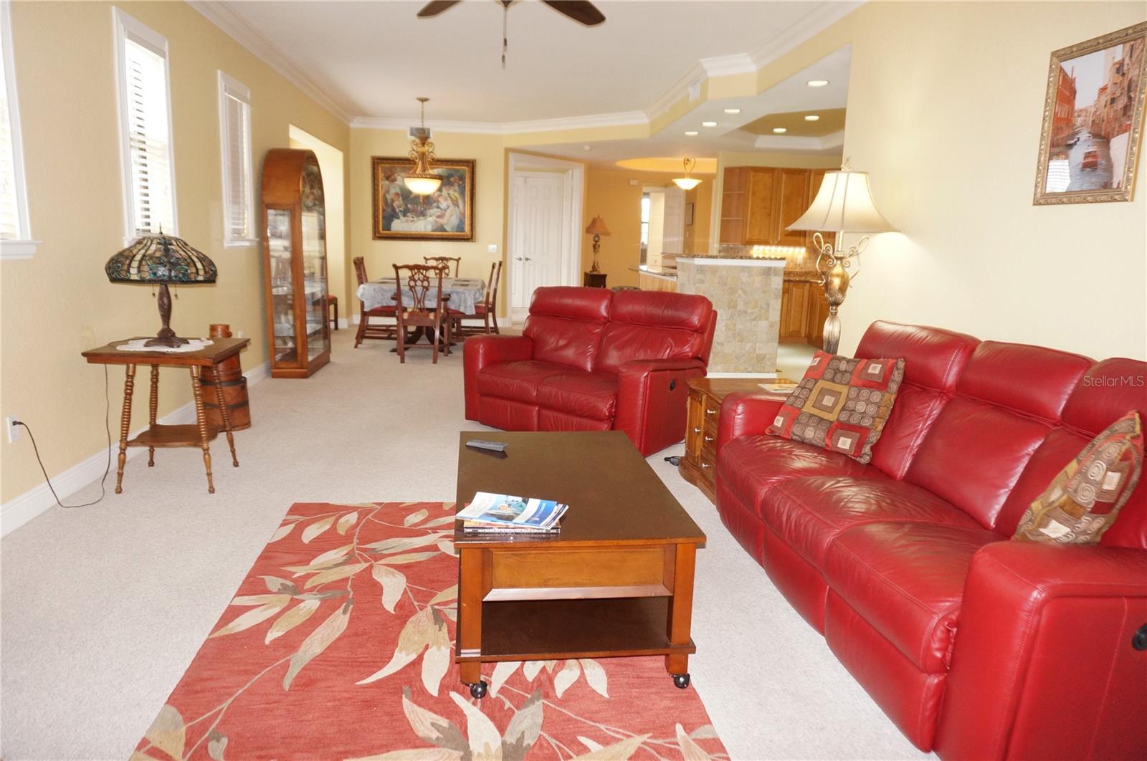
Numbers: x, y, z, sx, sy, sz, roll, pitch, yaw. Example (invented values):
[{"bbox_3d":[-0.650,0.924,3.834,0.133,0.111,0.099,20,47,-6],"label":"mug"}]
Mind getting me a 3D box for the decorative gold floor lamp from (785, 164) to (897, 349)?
[{"bbox_3d":[1.462,-0.337,4.349,0.594,1.807,0.594,1,10,-6],"label":"decorative gold floor lamp"}]

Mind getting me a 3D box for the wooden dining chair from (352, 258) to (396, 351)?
[{"bbox_3d":[-2.186,-0.886,8.774,0.589,0.996,0.559,0,10,-8],"label":"wooden dining chair"}]

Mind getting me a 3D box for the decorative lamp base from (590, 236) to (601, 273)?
[{"bbox_3d":[0.369,-2.081,12.586,0.193,0.597,0.193,1,10,-6],"label":"decorative lamp base"}]

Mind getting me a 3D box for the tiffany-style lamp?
[{"bbox_3d":[-2.131,-0.498,3.976,0.509,0.626,0.509,0,10,-9],"label":"tiffany-style lamp"}]

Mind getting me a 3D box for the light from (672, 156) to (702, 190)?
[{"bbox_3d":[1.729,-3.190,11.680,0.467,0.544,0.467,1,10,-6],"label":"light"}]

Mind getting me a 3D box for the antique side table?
[{"bbox_3d":[-2.108,0.171,4.057,0.607,0.716,0.626,0,10,-9],"label":"antique side table"}]

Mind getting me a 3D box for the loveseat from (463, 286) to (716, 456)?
[{"bbox_3d":[0.120,-0.146,5.290,1.412,0.940,0.996,8,12,32],"label":"loveseat"}]

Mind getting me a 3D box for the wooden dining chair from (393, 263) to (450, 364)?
[{"bbox_3d":[-1.564,-0.709,7.914,0.559,0.996,0.589,1,10,-7],"label":"wooden dining chair"}]

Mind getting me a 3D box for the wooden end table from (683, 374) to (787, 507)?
[{"bbox_3d":[0.988,0.321,4.143,0.679,0.561,0.731,1,10,-6],"label":"wooden end table"}]

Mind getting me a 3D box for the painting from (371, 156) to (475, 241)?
[{"bbox_3d":[-2.072,-2.509,10.613,1.427,1.118,0.061,1,10,-6],"label":"painting"}]

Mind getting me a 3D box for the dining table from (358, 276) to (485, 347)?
[{"bbox_3d":[-1.808,-0.825,9.467,1.360,0.770,1.830,1,10,-6],"label":"dining table"}]

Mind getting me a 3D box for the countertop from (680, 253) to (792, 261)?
[{"bbox_3d":[1.433,-1.149,7.044,0.864,0.041,0.660,1,10,-6],"label":"countertop"}]

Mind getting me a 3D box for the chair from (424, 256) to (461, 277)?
[{"bbox_3d":[-1.833,-1.170,10.641,0.540,1.031,0.570,1,10,-6],"label":"chair"}]

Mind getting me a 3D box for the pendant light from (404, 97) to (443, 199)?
[{"bbox_3d":[-1.824,-2.799,9.237,0.450,1.185,0.450,1,10,-6],"label":"pendant light"}]

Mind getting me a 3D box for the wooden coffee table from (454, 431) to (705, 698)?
[{"bbox_3d":[-0.057,0.558,2.689,0.692,0.475,1.191,0,10,-8],"label":"wooden coffee table"}]

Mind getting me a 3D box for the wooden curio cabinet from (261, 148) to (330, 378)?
[{"bbox_3d":[-2.523,-1.062,7.015,0.340,1.951,0.945,1,10,-6],"label":"wooden curio cabinet"}]

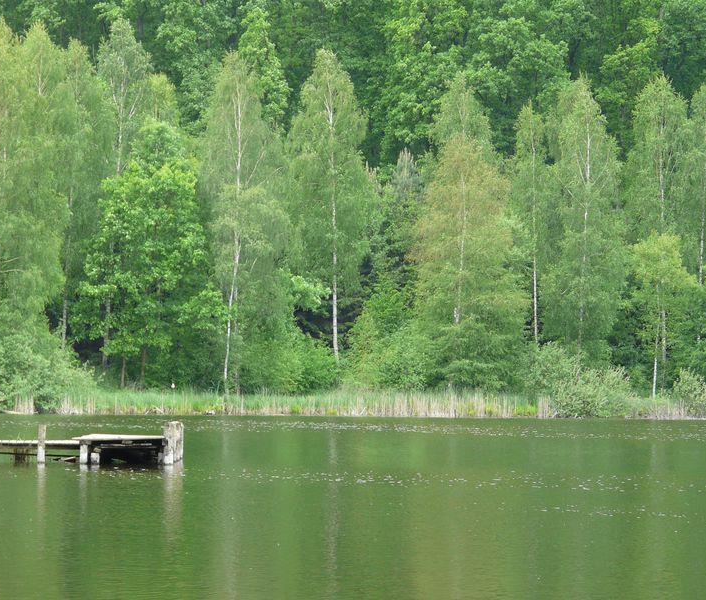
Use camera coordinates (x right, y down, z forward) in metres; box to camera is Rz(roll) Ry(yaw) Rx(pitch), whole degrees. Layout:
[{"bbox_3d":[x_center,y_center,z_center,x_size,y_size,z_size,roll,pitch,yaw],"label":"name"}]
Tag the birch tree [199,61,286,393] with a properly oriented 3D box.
[{"bbox_3d":[-4.120,-2.791,132.500,3.270,13.210,3.430,1,-1,0],"label":"birch tree"}]

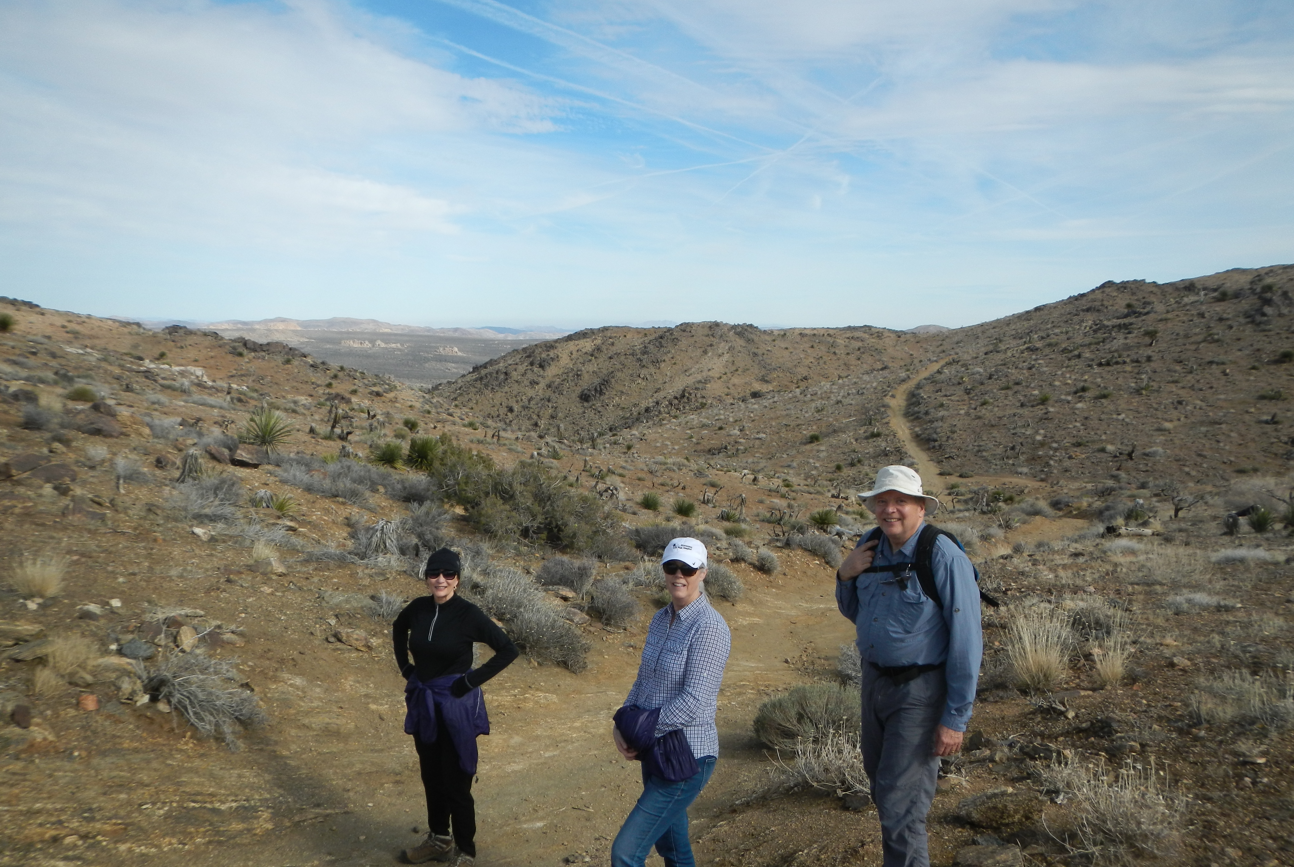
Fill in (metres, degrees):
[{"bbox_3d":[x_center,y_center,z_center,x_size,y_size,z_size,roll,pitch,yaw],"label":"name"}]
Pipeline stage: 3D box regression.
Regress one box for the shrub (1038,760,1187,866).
[{"bbox_3d":[2.151,1.723,4.850,0.640,0.380,0.550,3,6,24],"label":"shrub"}]

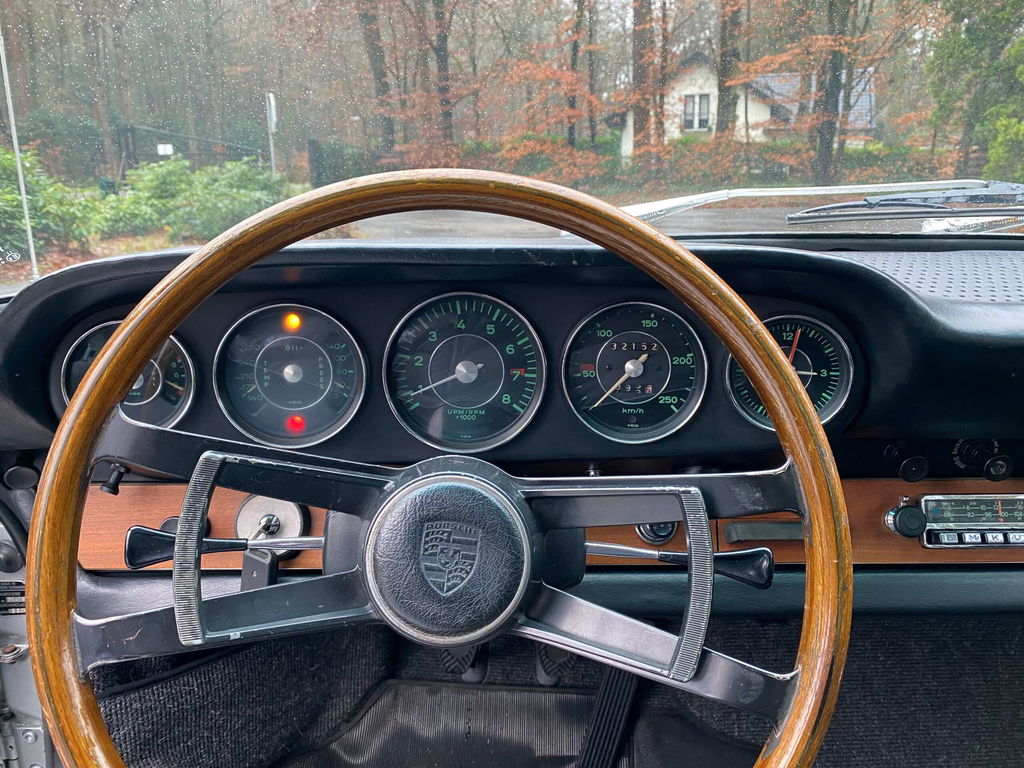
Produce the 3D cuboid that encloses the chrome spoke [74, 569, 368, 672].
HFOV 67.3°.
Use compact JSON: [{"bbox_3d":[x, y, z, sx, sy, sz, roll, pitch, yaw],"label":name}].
[{"bbox_3d":[-0.155,0.133,0.436,0.156,0.033,0.017,-4,-11,-24],"label":"chrome spoke"}]

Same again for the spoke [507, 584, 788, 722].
[{"bbox_3d":[0.074,0.149,0.433,0.160,0.033,0.017,13,-11,25],"label":"spoke"}]

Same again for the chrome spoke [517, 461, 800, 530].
[{"bbox_3d":[0.079,0.066,0.438,0.163,0.034,0.017,-7,6,24],"label":"chrome spoke"}]

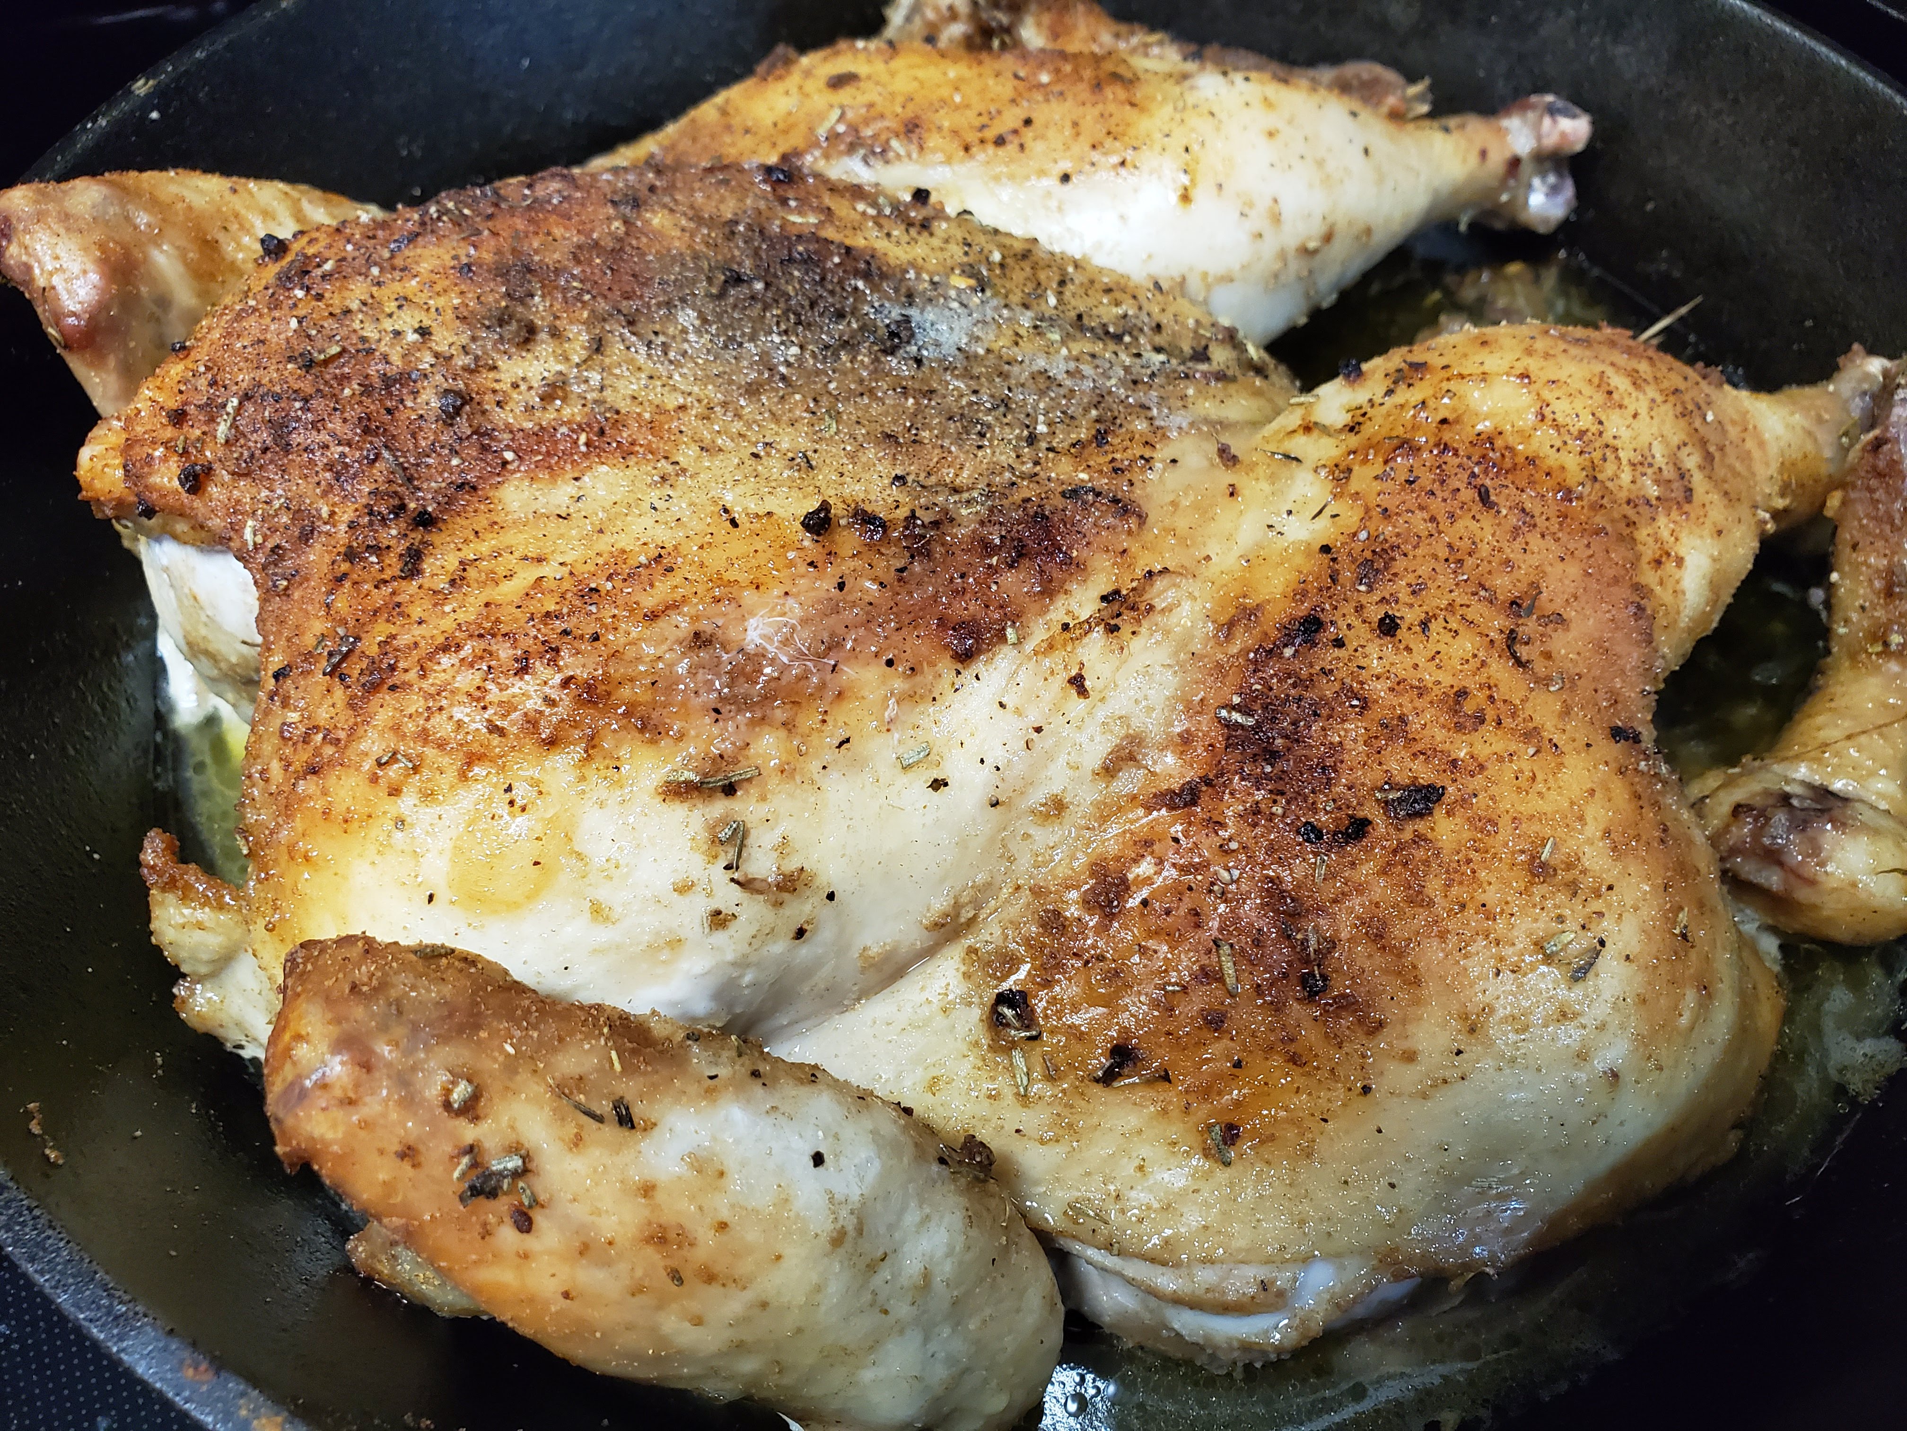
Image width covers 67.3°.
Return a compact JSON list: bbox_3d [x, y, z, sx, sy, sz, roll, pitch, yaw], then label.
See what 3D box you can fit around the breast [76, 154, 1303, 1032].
[{"bbox_3d":[-0.036,-0.025,0.204,0.161,0.066,0.130,-5,55,-6],"label":"breast"}]

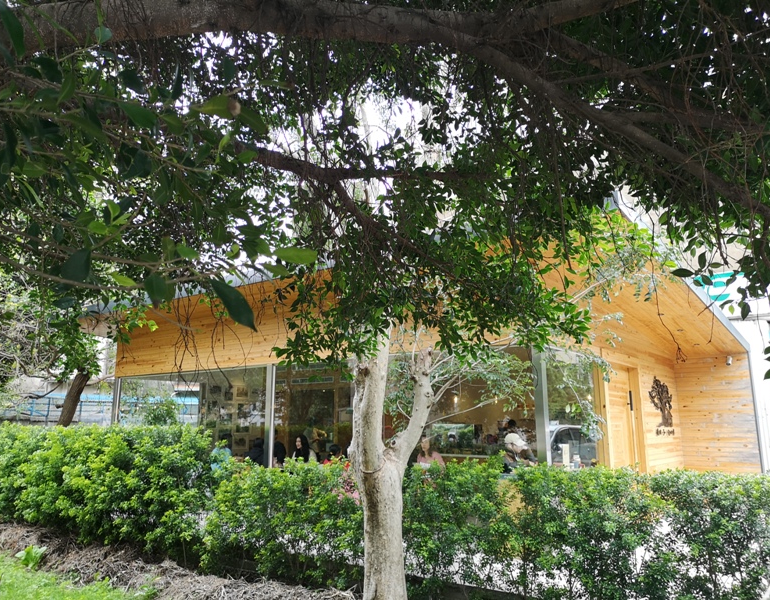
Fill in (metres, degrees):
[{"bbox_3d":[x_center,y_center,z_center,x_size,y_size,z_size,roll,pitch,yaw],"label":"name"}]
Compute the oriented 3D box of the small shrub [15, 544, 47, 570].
[{"bbox_3d":[-3.536,2.563,6.264,0.290,0.240,0.260,0,-11,0],"label":"small shrub"}]

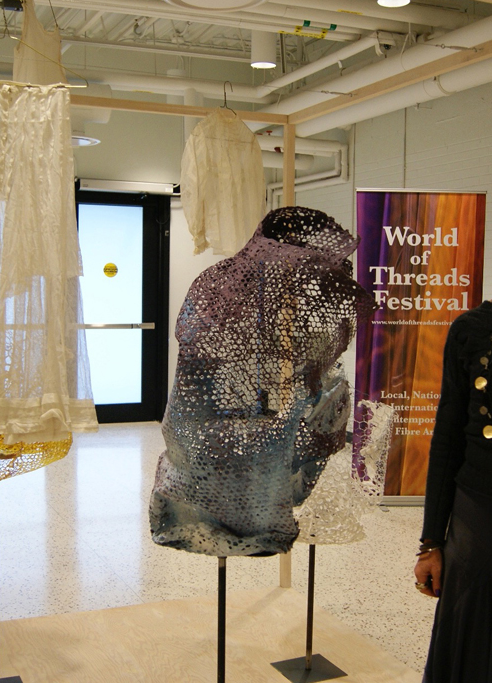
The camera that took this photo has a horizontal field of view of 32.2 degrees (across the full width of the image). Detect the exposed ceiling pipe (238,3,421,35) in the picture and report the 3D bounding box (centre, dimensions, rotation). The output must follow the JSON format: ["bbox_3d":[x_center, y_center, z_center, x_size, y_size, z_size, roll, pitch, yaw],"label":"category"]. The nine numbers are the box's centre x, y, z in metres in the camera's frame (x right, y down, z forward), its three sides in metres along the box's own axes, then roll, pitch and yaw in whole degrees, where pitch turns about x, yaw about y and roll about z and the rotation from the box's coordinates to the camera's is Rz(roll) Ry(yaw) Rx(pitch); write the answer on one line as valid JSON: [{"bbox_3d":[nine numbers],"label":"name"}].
[{"bbox_3d":[0.629,-2.396,6.350,1.600,0.120,0.120,-1,4,-25],"label":"exposed ceiling pipe"}]

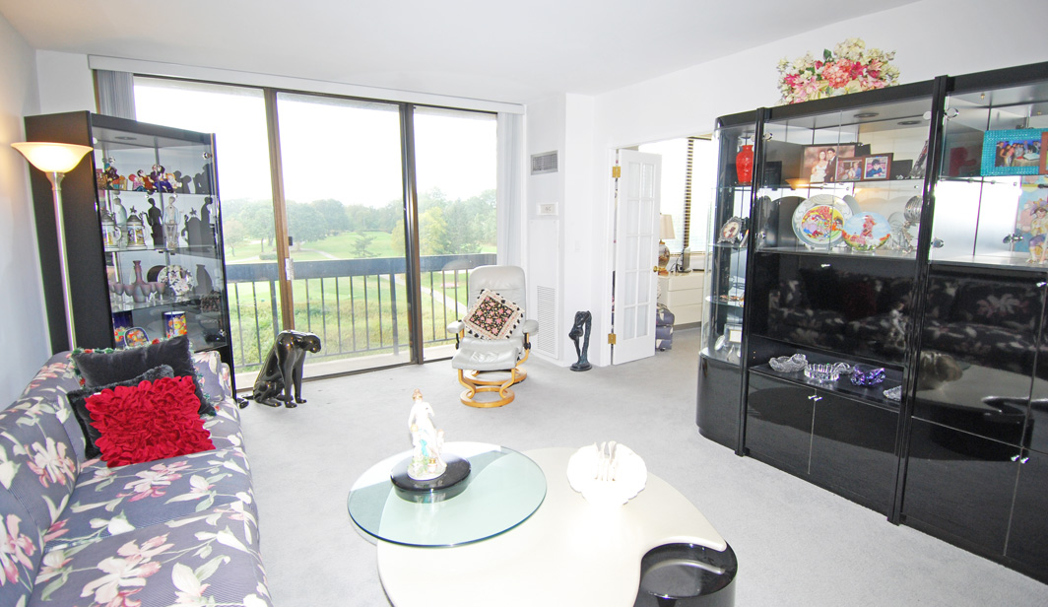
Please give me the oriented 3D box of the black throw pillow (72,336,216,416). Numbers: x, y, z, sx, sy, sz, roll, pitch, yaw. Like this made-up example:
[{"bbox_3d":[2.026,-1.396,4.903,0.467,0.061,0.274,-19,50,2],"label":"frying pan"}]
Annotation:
[{"bbox_3d":[-1.794,0.385,2.501,0.470,0.430,0.150,-6,-4,-32],"label":"black throw pillow"}]

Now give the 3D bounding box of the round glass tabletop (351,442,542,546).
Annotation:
[{"bbox_3d":[-0.292,0.710,2.040,0.765,0.014,0.765,0,9,0],"label":"round glass tabletop"}]

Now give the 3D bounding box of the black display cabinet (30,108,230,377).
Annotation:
[{"bbox_3d":[-2.596,-0.162,3.626,0.490,2.030,0.880,2,10,14],"label":"black display cabinet"}]

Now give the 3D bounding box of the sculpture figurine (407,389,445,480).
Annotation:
[{"bbox_3d":[-0.384,0.493,2.038,0.145,0.335,0.130,-2,9,-11],"label":"sculpture figurine"}]

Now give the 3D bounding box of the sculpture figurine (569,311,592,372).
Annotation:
[{"bbox_3d":[0.543,0.348,4.989,0.220,0.545,0.200,1,10,6],"label":"sculpture figurine"}]

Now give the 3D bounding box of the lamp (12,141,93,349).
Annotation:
[{"bbox_3d":[-2.521,0.057,2.970,0.330,1.820,0.330,-6,11,-31],"label":"lamp"}]

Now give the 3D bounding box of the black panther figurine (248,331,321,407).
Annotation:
[{"bbox_3d":[-1.828,0.496,3.984,0.580,0.570,0.210,4,10,24],"label":"black panther figurine"}]

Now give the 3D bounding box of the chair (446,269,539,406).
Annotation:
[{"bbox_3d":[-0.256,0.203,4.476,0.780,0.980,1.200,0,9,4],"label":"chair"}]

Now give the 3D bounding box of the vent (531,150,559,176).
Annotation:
[{"bbox_3d":[0.187,-1.348,5.062,0.025,0.195,0.459,-6,11,-31],"label":"vent"}]

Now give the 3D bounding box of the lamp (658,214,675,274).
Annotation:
[{"bbox_3d":[1.738,-0.740,6.564,0.350,0.757,0.350,-6,11,-31],"label":"lamp"}]

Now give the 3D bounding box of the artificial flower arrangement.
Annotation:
[{"bbox_3d":[1.637,-1.209,2.792,0.300,0.310,0.600,-6,11,-31],"label":"artificial flower arrangement"}]

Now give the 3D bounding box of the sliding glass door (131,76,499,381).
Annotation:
[{"bbox_3d":[-1.537,-0.568,4.710,3.296,2.445,0.120,-6,11,-32],"label":"sliding glass door"}]

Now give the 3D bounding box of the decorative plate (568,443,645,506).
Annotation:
[{"bbox_3d":[0.322,0.661,2.030,0.290,0.110,0.280,1,9,9],"label":"decorative plate"}]

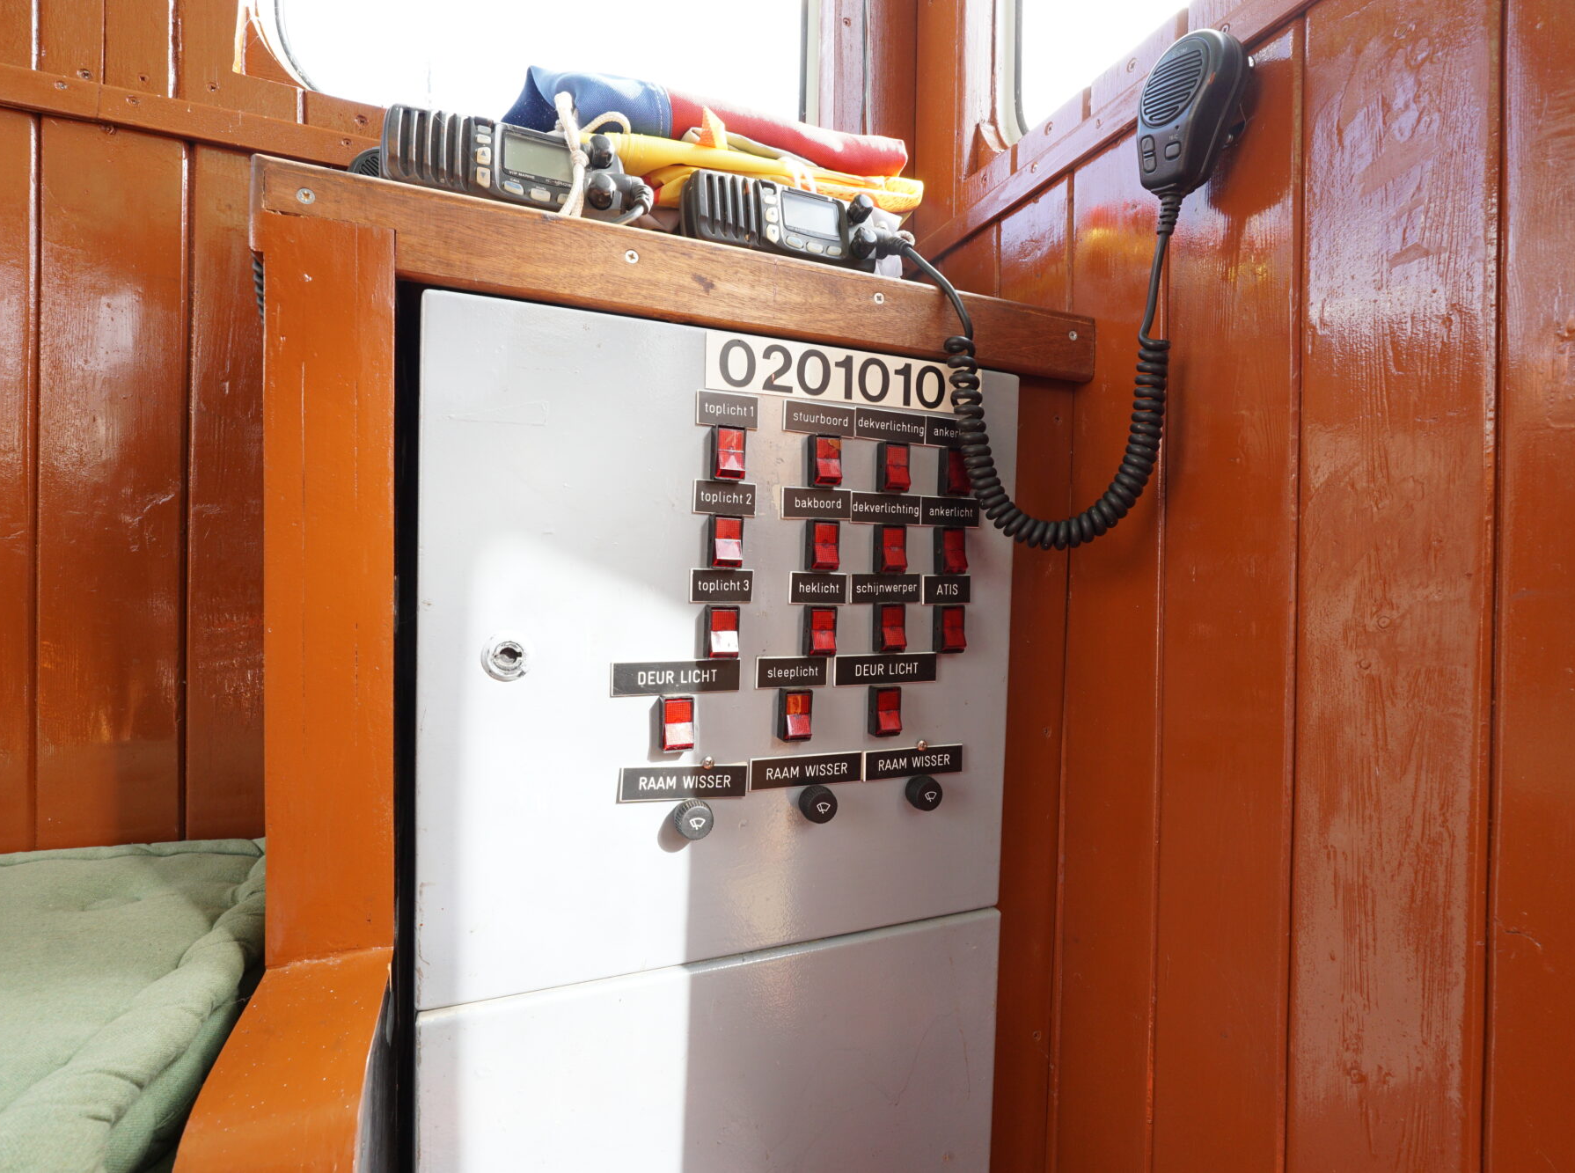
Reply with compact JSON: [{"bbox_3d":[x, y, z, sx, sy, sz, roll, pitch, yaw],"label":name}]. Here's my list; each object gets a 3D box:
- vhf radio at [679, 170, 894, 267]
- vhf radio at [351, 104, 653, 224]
[{"bbox_3d":[-0.022,-0.263,0.606,0.155,0.068,0.138,1,-7,-23],"label":"vhf radio"},{"bbox_3d":[-0.209,-0.270,0.542,0.157,0.068,0.138,0,-7,-24],"label":"vhf radio"}]

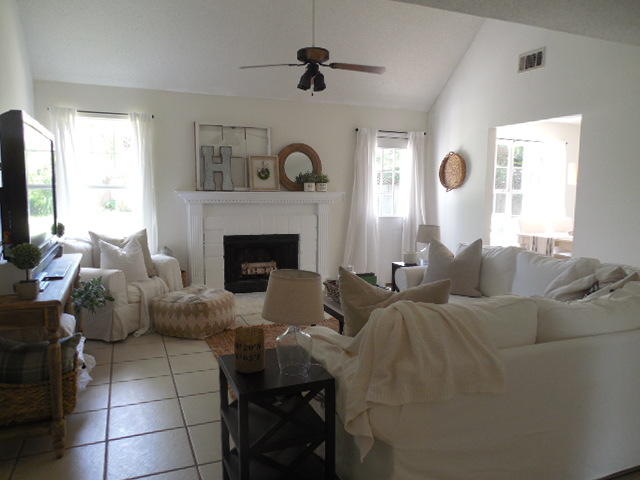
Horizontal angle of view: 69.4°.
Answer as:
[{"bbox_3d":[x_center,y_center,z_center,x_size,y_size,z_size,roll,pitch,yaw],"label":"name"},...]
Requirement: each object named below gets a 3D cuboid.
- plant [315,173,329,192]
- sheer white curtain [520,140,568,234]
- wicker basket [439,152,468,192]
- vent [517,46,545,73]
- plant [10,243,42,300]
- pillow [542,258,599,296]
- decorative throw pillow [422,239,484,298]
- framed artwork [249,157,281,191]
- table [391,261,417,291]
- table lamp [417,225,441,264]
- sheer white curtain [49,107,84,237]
[{"bbox_3d":[0.025,-0.711,5.745,0.174,0.228,0.170,-2,6,-23],"label":"plant"},{"bbox_3d":[3.789,-0.593,7.908,1.078,2.130,0.100,-2,6,-23],"label":"sheer white curtain"},{"bbox_3d":[1.807,-0.942,6.380,0.110,0.560,0.530,-2,6,-23],"label":"wicker basket"},{"bbox_3d":[2.204,-1.859,4.804,0.025,0.200,0.342,-2,6,-23],"label":"vent"},{"bbox_3d":[-1.445,0.151,2.292,0.135,0.268,0.135,-2,6,-23],"label":"plant"},{"bbox_3d":[1.638,0.270,3.010,0.160,0.430,0.430,35,5,-3],"label":"pillow"},{"bbox_3d":[1.126,0.238,3.892,0.500,0.500,0.170,3,-6,23],"label":"decorative throw pillow"},{"bbox_3d":[-0.655,-0.797,5.518,0.365,0.400,0.035,-2,1,-23],"label":"framed artwork"},{"bbox_3d":[0.980,0.534,4.532,0.400,0.600,0.400,-2,6,-23],"label":"table"},{"bbox_3d":[1.135,0.050,4.769,0.265,0.415,0.265,0,6,0],"label":"table lamp"},{"bbox_3d":[-2.587,-0.267,4.789,0.300,2.158,0.110,-2,6,-23],"label":"sheer white curtain"}]

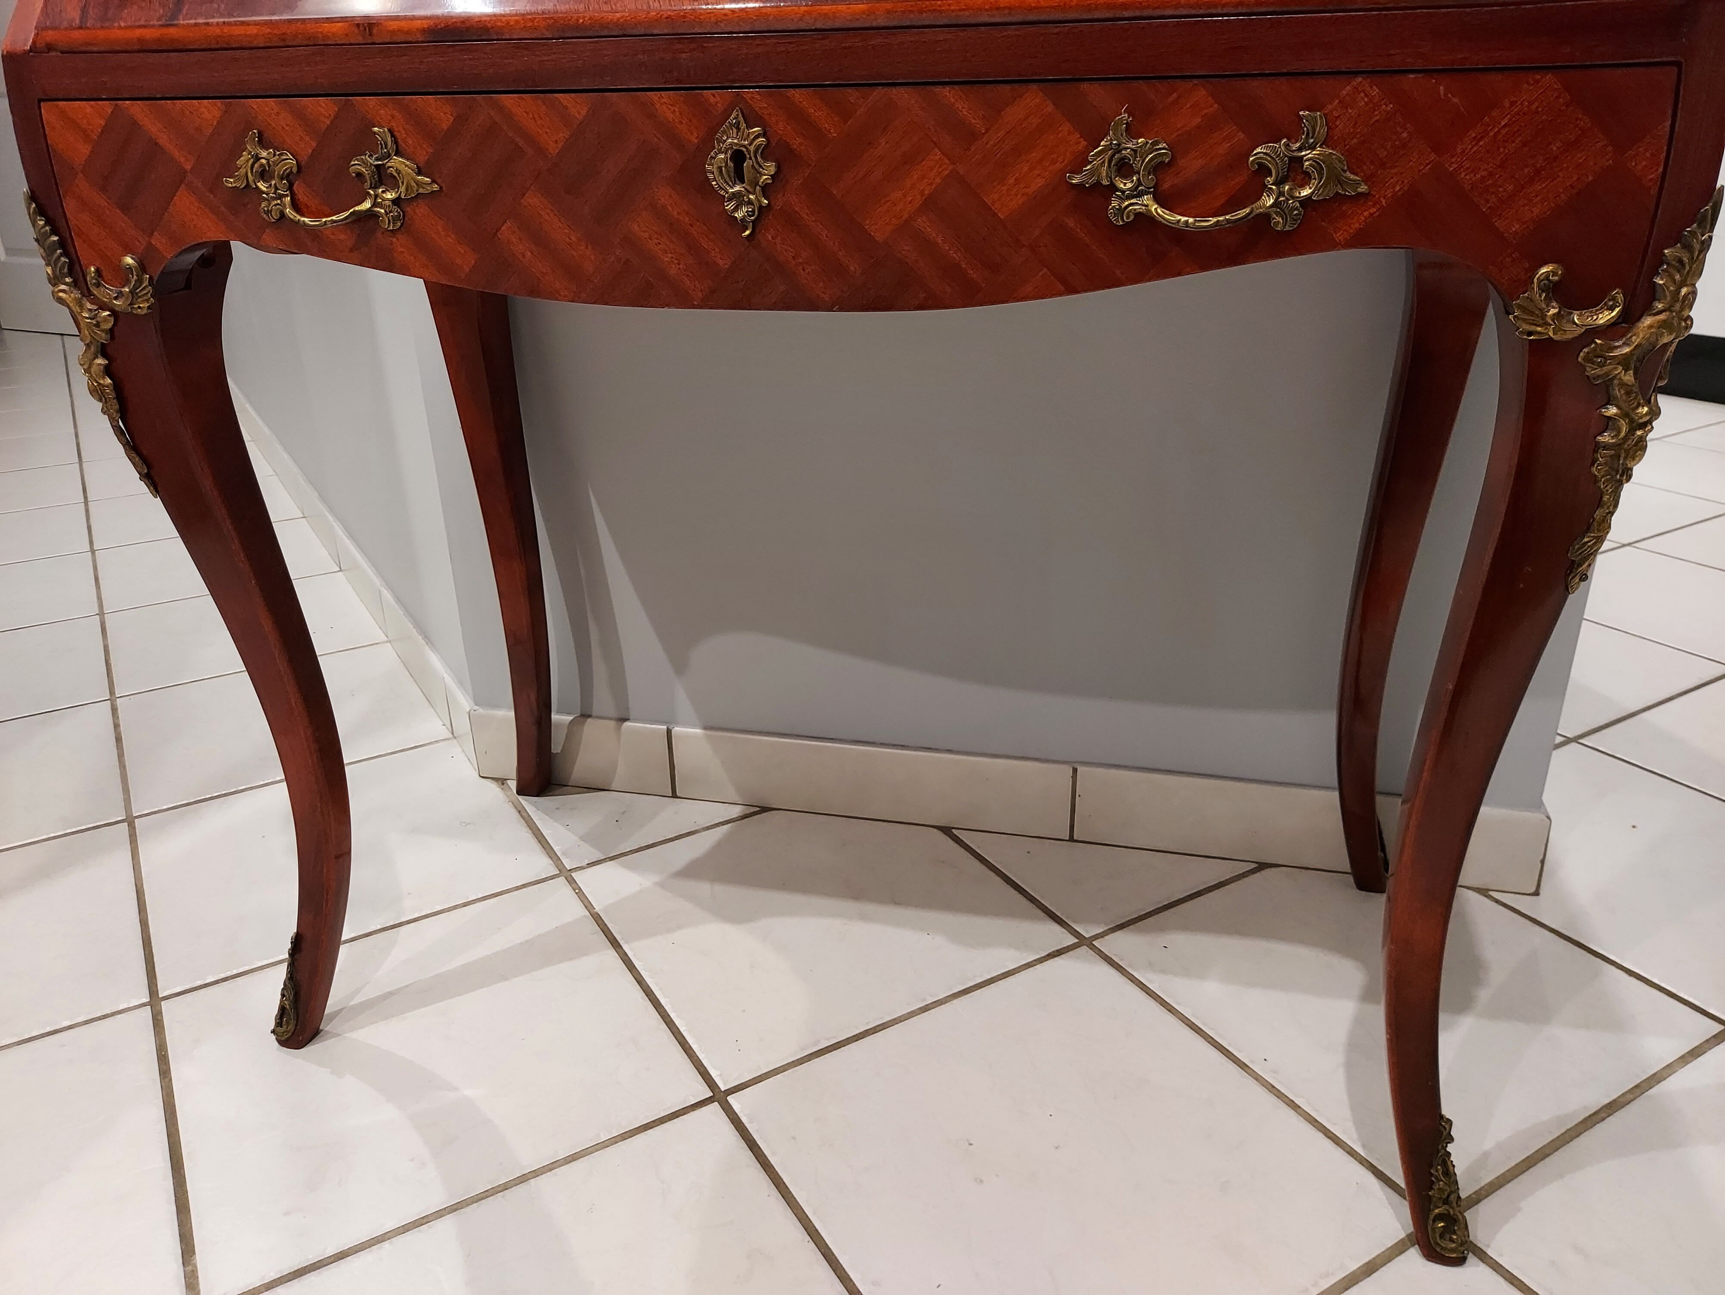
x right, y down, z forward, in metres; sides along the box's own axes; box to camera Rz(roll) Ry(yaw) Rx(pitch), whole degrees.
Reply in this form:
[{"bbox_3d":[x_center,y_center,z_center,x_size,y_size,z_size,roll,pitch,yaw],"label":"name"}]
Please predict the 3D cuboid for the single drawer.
[{"bbox_3d":[-0.019,-0.265,0.716,0.756,0.099,0.337,5,24,13],"label":"single drawer"}]

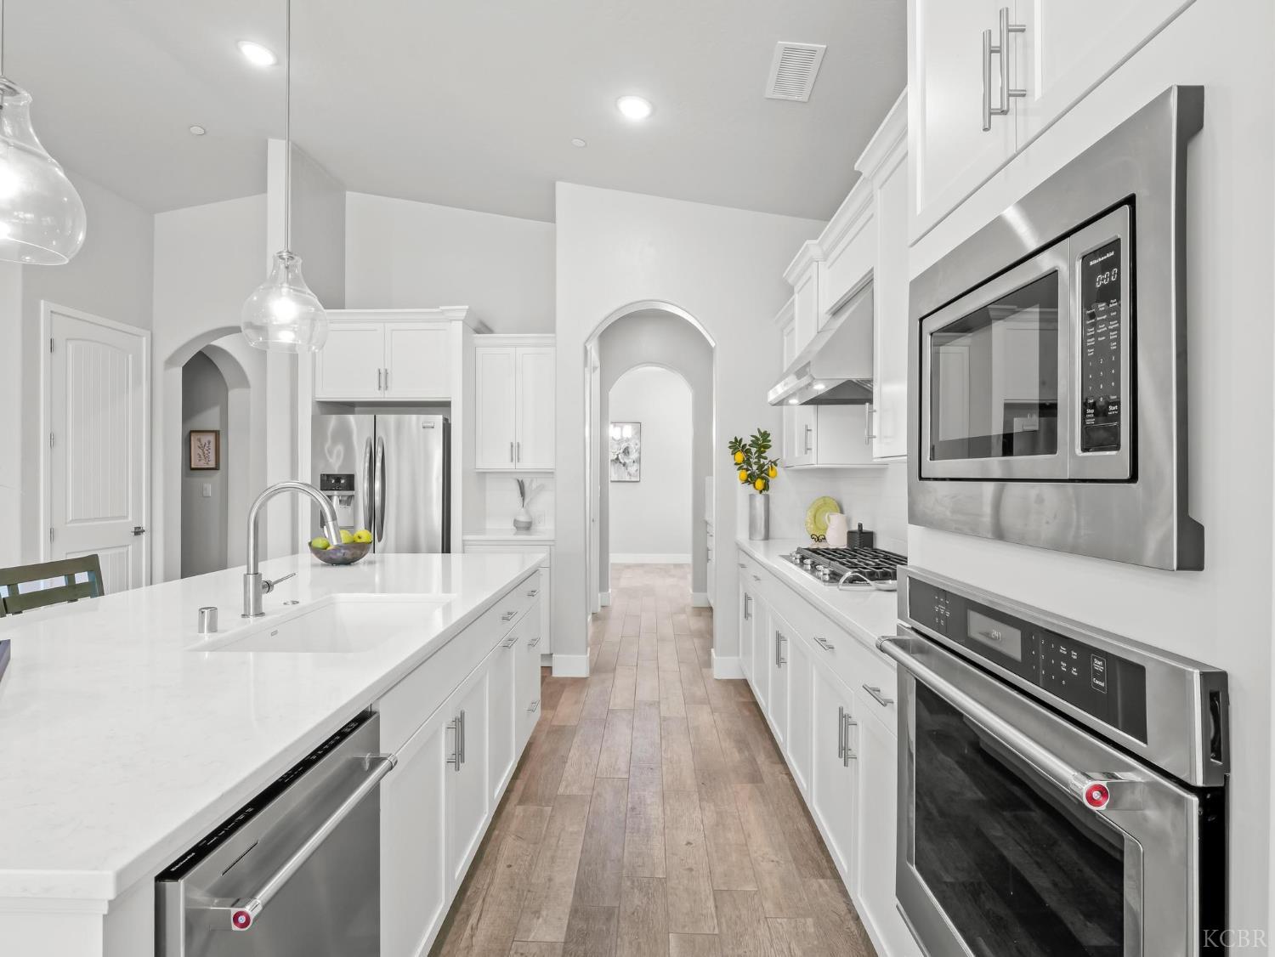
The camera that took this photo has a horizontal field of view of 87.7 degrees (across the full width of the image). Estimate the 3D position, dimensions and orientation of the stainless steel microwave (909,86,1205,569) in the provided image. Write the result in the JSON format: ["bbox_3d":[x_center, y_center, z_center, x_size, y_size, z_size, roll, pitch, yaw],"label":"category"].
[{"bbox_3d":[0.758,-0.153,0.997,0.420,0.490,0.677,0,0,1],"label":"stainless steel microwave"}]

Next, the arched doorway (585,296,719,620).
[{"bbox_3d":[0.088,0.073,4.442,0.850,2.475,0.205,0,0,1],"label":"arched doorway"}]

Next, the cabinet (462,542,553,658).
[{"bbox_3d":[-0.881,0.845,4.855,0.618,0.830,0.610,0,0,1],"label":"cabinet"}]

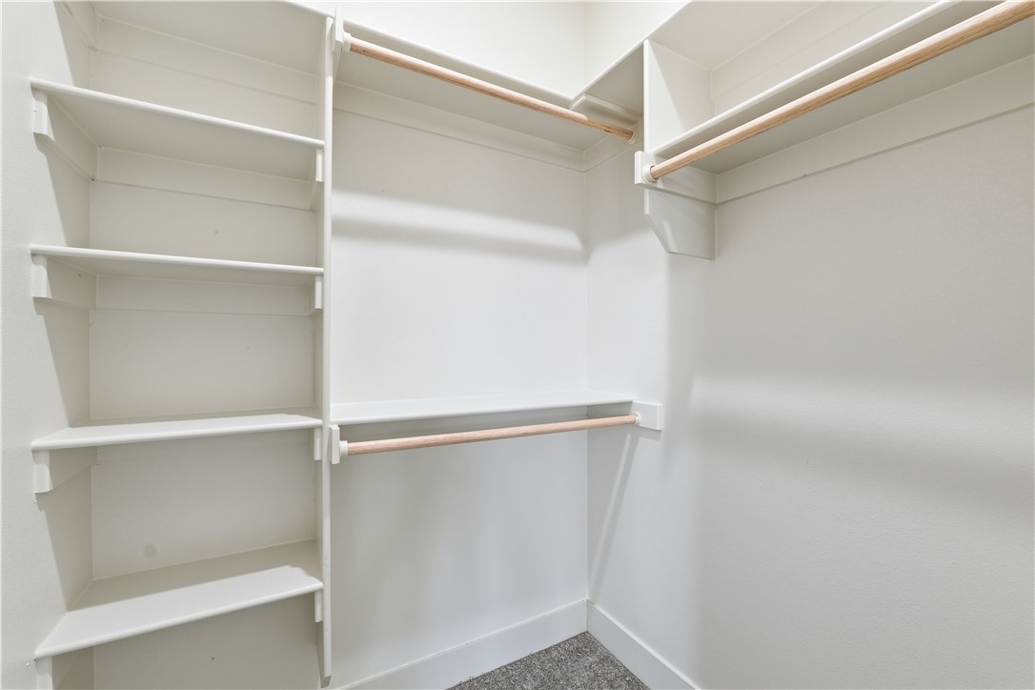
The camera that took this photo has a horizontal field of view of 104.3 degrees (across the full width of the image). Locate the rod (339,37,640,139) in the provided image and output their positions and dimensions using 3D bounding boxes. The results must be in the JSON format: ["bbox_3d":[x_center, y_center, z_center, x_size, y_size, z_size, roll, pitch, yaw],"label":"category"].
[{"bbox_3d":[0.001,-0.772,1.256,1.006,0.034,0.034,0,-1,-28],"label":"rod"}]

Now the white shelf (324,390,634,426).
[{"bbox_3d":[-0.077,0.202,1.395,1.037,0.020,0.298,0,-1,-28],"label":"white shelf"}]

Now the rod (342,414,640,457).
[{"bbox_3d":[0.003,0.268,1.241,1.006,0.034,0.034,0,-1,-28],"label":"rod"}]

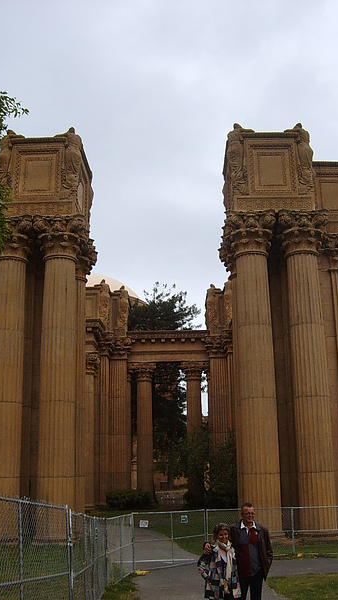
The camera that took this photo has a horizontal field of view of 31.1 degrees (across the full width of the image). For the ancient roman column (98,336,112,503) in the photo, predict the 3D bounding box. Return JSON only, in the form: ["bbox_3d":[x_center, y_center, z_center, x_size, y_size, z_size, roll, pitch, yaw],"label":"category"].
[{"bbox_3d":[-6.235,11.482,59.609,1.400,16.500,1.300,-1,-15,0],"label":"ancient roman column"}]

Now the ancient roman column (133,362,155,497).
[{"bbox_3d":[-2.422,12.998,61.197,2.070,13.380,2.070,-1,-15,0],"label":"ancient roman column"}]

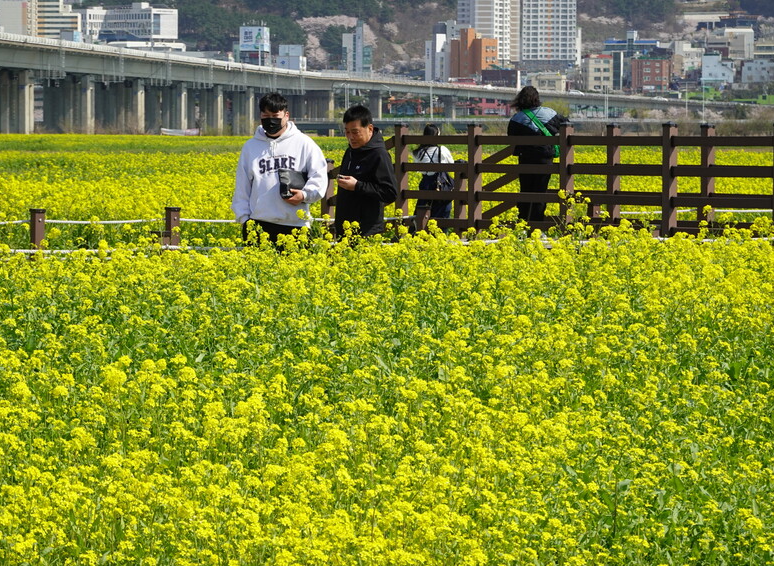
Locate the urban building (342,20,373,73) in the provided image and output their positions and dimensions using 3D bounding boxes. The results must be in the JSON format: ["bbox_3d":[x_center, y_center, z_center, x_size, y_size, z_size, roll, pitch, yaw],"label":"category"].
[{"bbox_3d":[-11.389,-90.529,1230.000,11.300,21.500,10.000,0,3,-2],"label":"urban building"}]

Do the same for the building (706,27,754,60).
[{"bbox_3d":[131.531,-91.708,1220.000,17.500,13.500,12.000,0,3,6],"label":"building"}]

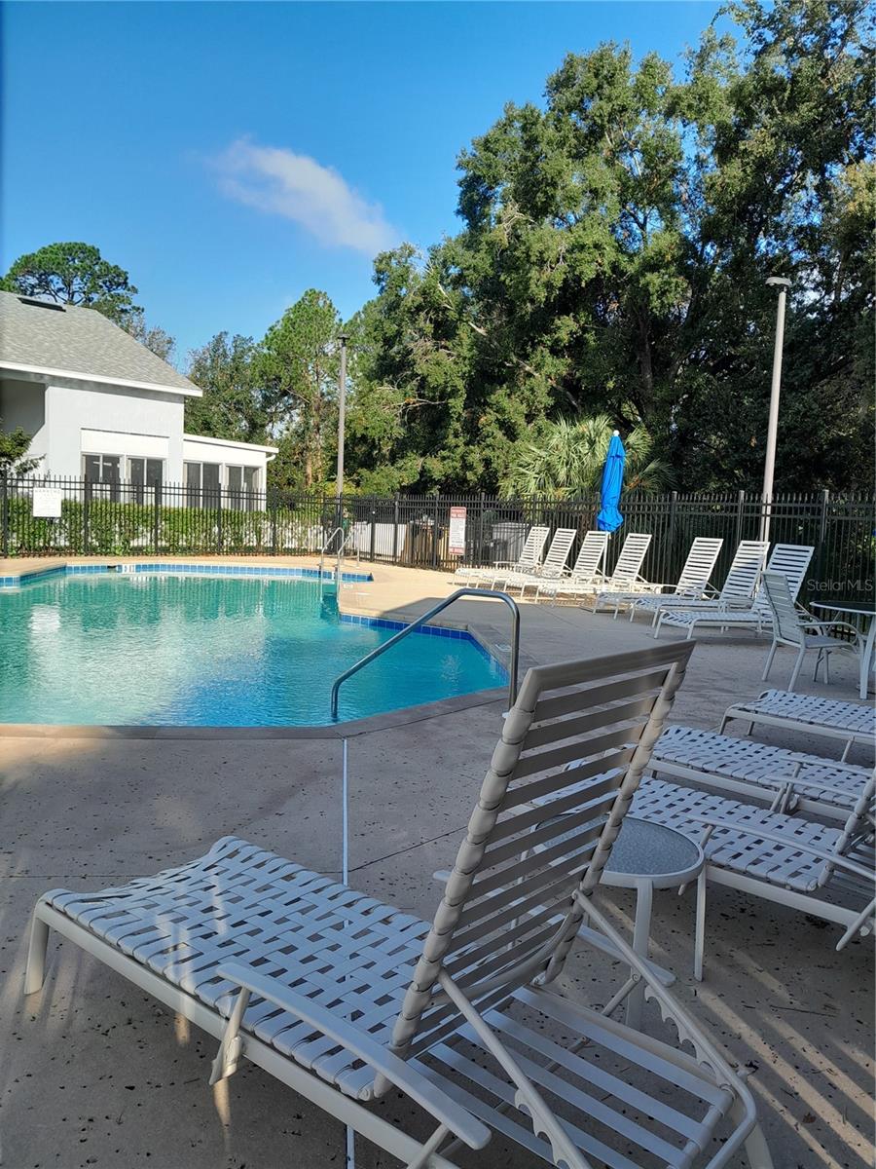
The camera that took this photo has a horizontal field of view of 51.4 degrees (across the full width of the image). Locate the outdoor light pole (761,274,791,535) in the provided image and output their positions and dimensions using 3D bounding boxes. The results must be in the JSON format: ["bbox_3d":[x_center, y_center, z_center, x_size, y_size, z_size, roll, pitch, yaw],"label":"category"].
[{"bbox_3d":[6.189,-2.706,17.070,0.480,5.952,0.360,0,5,-25],"label":"outdoor light pole"}]

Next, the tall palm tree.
[{"bbox_3d":[3.123,-1.823,19.507,3.400,3.504,3.100,2,5,0],"label":"tall palm tree"}]

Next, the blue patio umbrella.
[{"bbox_3d":[2.793,-1.103,14.950,0.450,2.806,0.450,2,5,0],"label":"blue patio umbrella"}]

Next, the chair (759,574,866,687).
[{"bbox_3d":[3.170,0.412,7.755,0.646,0.950,0.600,3,5,3],"label":"chair"}]

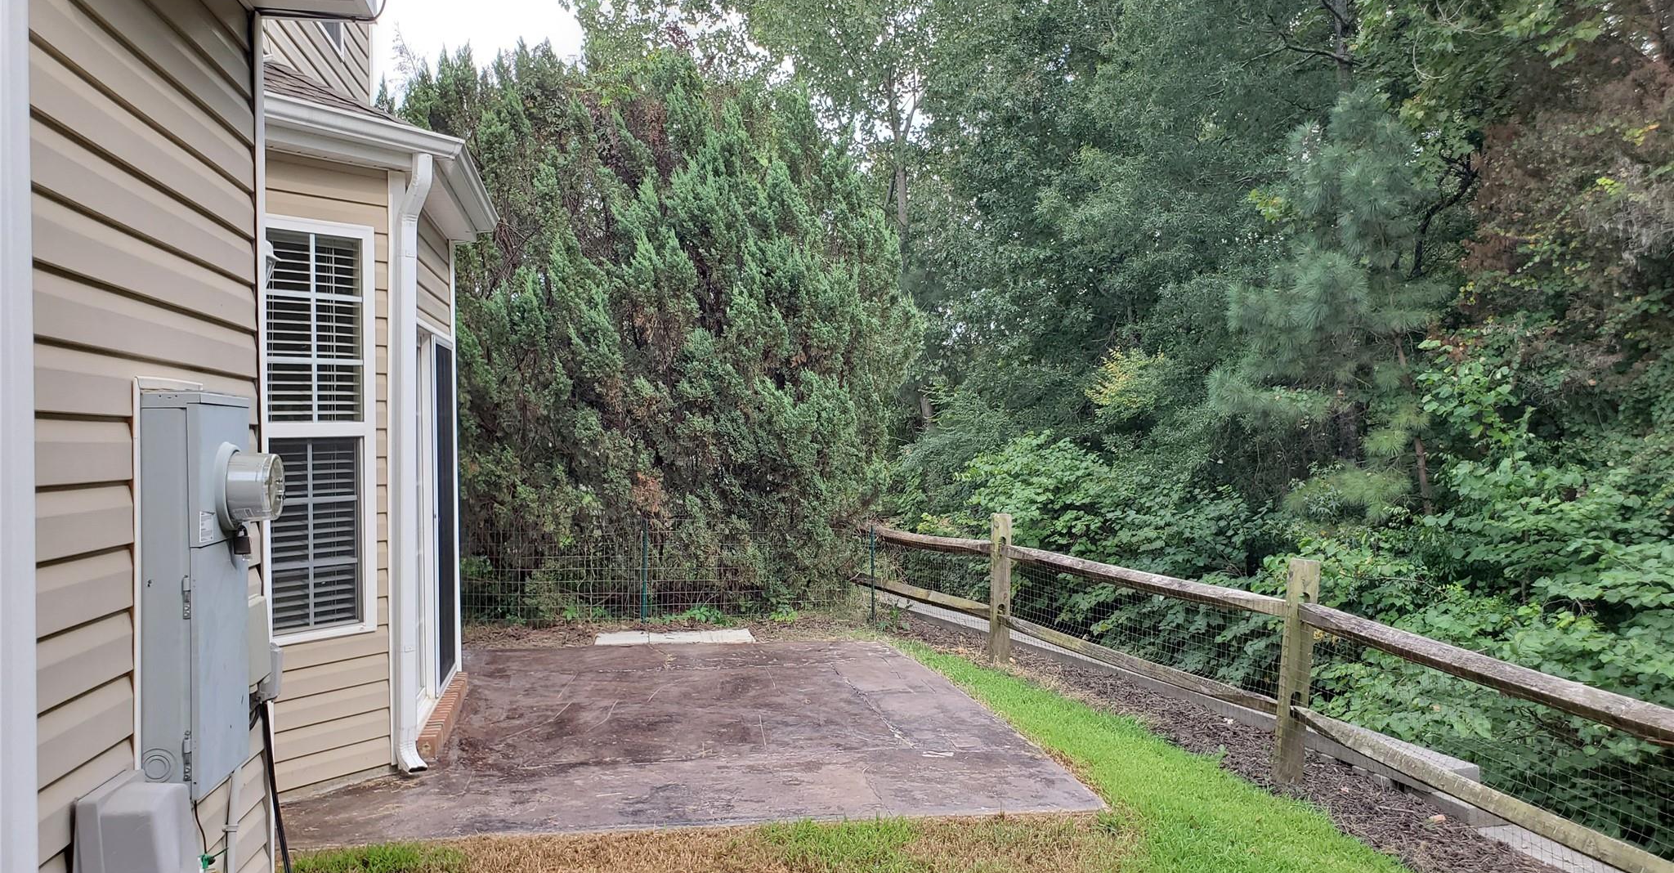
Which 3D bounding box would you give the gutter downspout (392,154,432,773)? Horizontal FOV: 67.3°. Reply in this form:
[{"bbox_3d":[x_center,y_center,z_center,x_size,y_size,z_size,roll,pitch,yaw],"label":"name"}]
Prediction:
[{"bbox_3d":[-1.925,0.123,5.734,0.180,2.800,0.090,-1,0,33],"label":"gutter downspout"}]

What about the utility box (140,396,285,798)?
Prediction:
[{"bbox_3d":[-1.355,0.330,2.779,0.210,0.835,0.380,-1,0,-10],"label":"utility box"}]

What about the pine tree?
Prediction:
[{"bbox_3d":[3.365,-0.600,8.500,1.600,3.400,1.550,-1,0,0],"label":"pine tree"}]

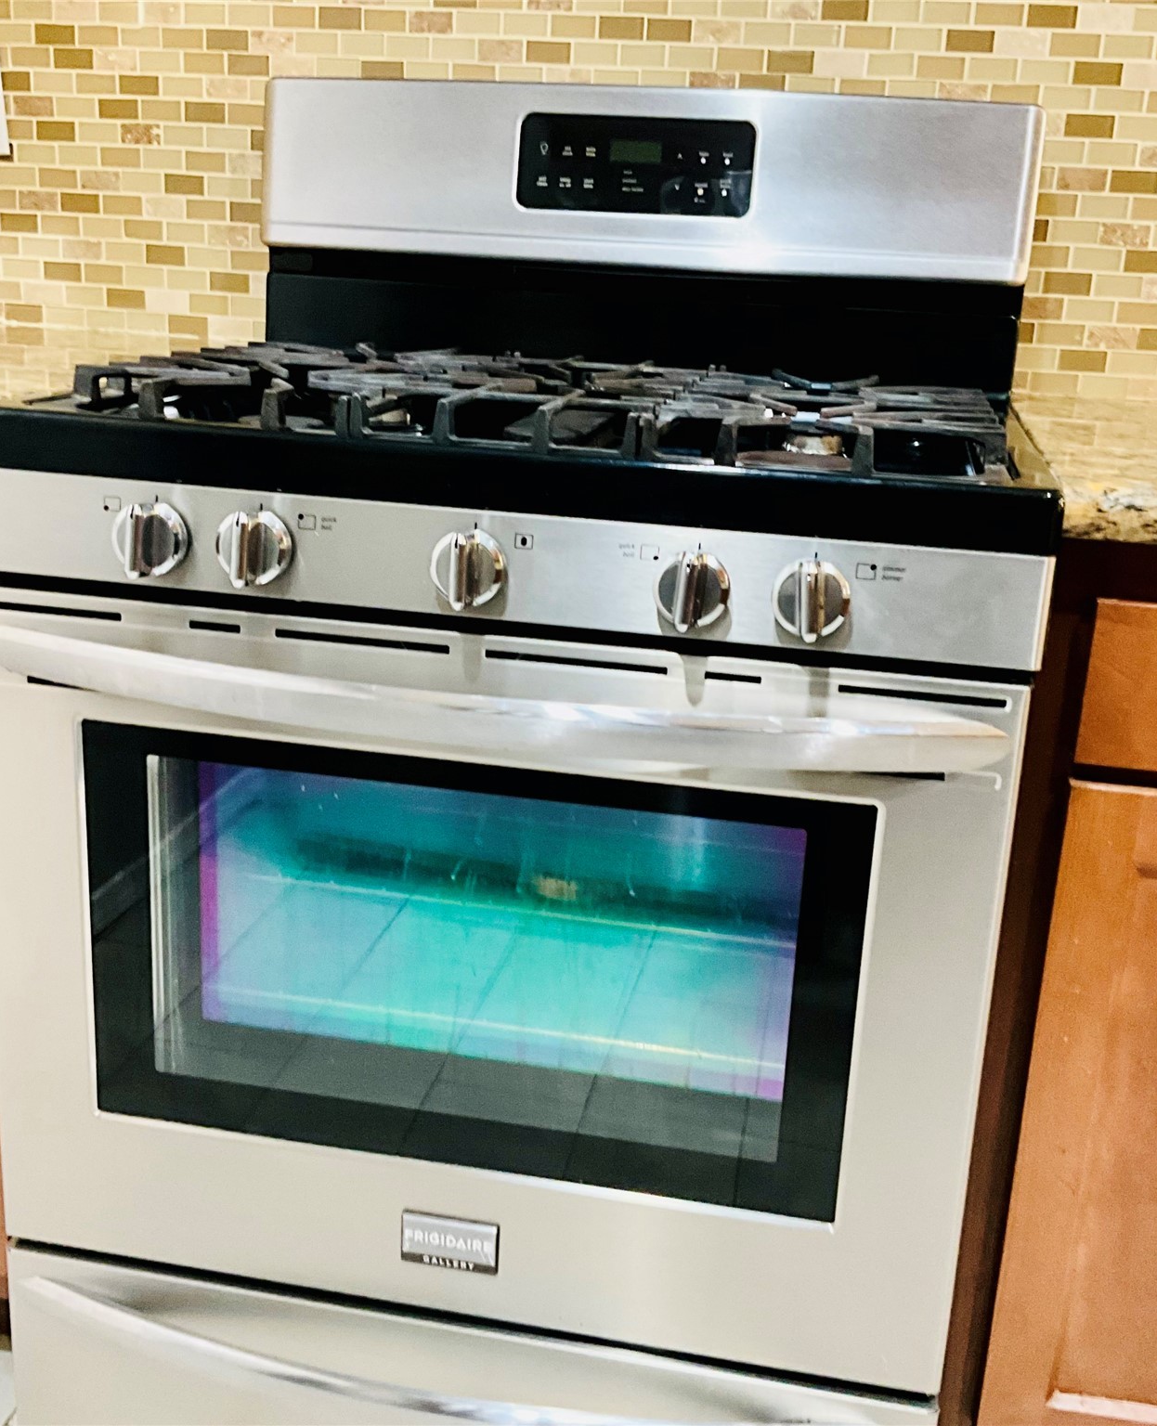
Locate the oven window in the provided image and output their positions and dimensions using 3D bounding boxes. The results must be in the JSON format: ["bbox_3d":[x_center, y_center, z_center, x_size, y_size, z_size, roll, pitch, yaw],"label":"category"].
[{"bbox_3d":[-0.087,0.186,1.172,0.575,0.322,0.030,6,17,10],"label":"oven window"}]

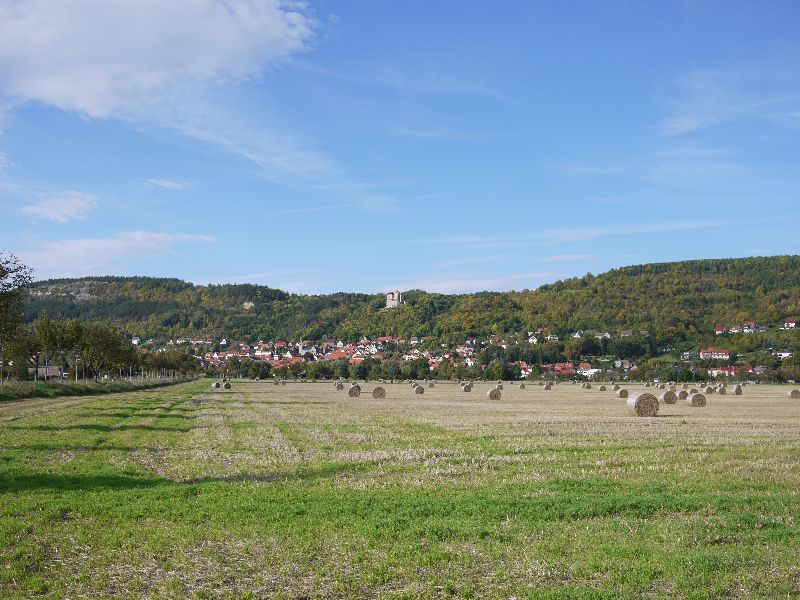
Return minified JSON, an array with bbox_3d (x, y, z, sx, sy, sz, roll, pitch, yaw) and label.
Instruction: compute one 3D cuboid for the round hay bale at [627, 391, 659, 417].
[{"bbox_3d":[13.320,5.725,50.624,1.330,1.300,1.220,1,-5,-5],"label":"round hay bale"}]

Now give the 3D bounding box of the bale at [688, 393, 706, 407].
[{"bbox_3d":[28.705,9.731,89.329,1.330,1.300,1.220,1,-5,-4],"label":"bale"}]

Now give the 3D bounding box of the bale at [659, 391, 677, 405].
[{"bbox_3d":[26.942,9.807,92.690,1.330,1.300,1.220,1,-5,-4],"label":"bale"}]

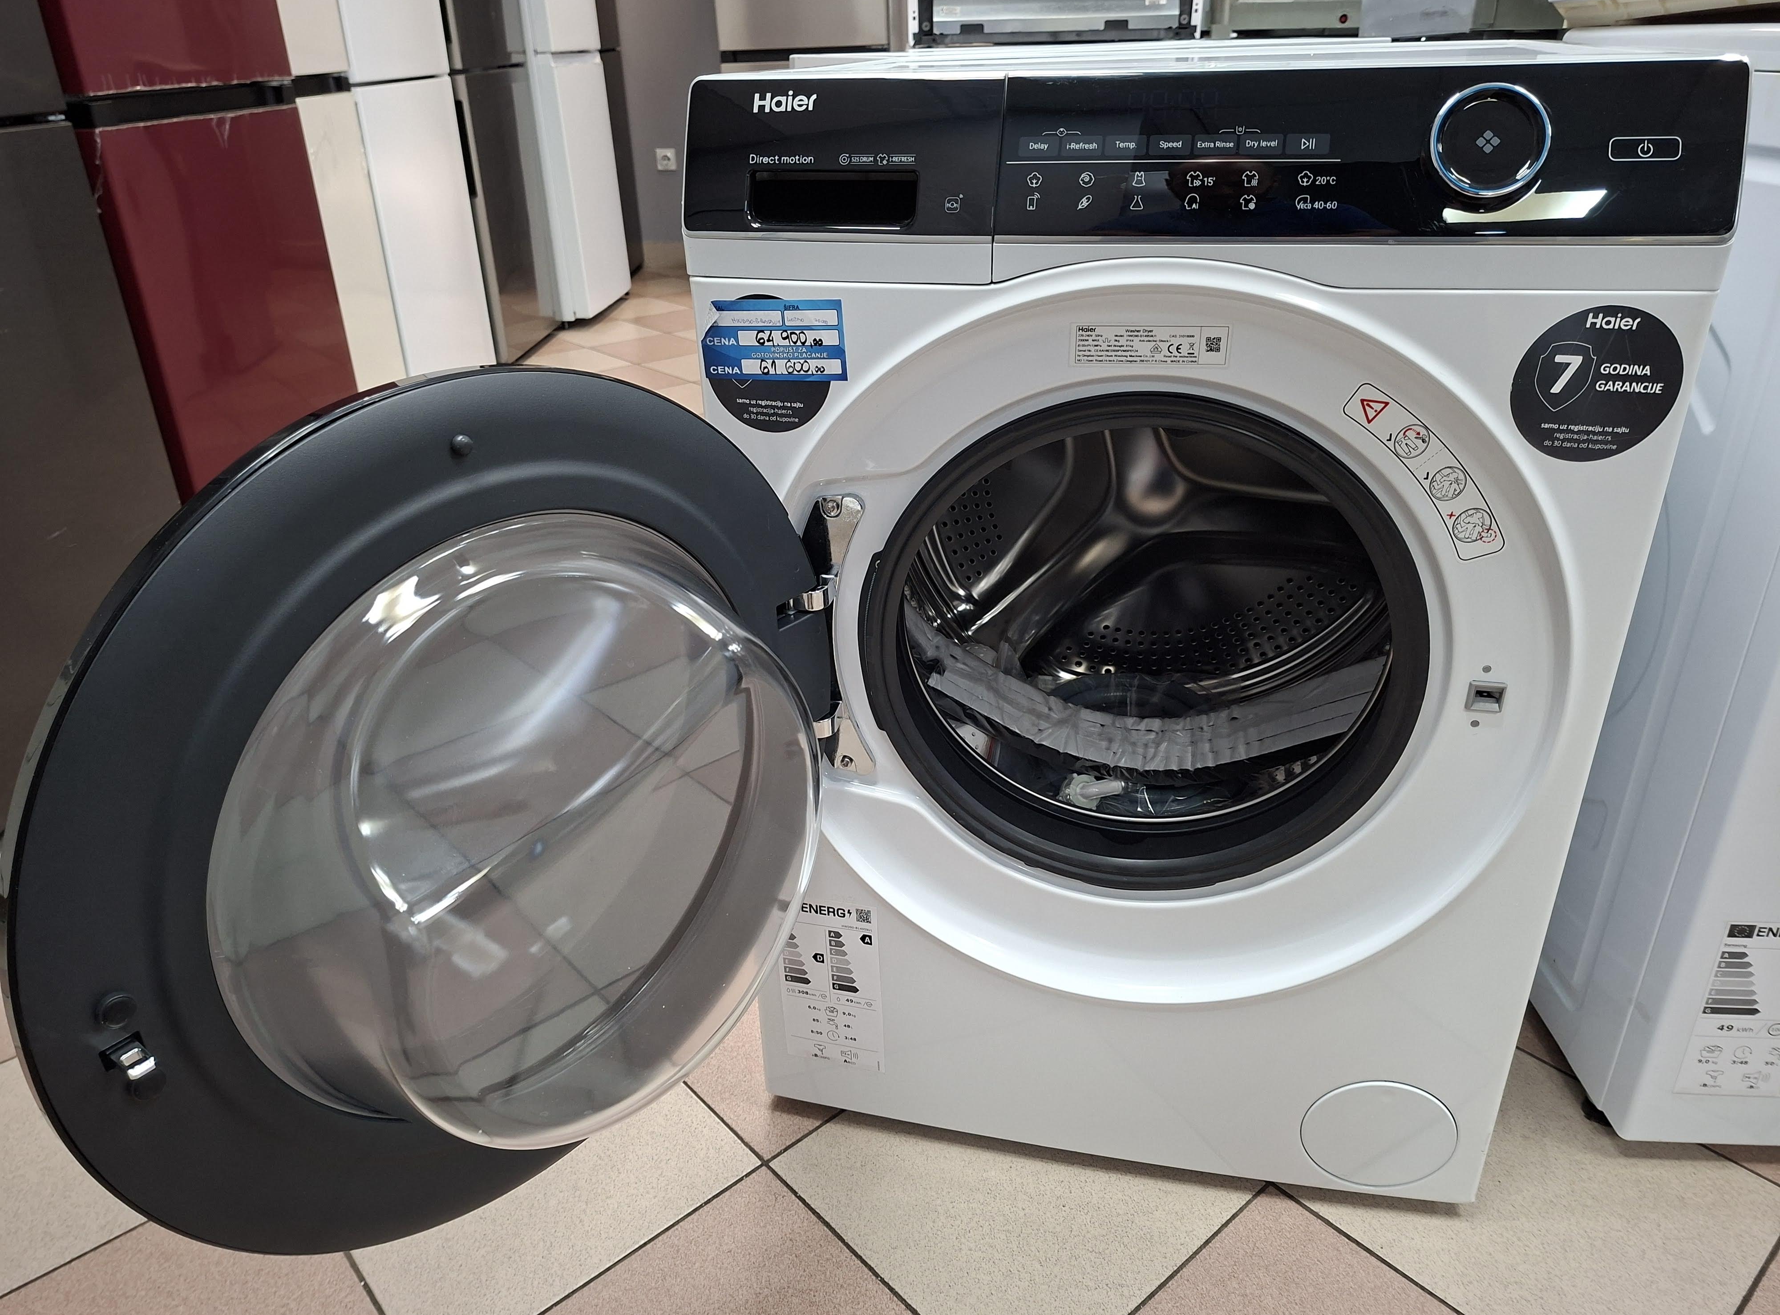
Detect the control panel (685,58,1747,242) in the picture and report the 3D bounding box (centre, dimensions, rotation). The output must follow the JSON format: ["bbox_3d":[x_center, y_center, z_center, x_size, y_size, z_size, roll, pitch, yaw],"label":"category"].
[{"bbox_3d":[0.165,-0.292,0.693,0.595,0.098,0.028,4,6,12],"label":"control panel"}]

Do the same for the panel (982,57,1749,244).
[{"bbox_3d":[0.261,-0.286,0.673,0.392,0.095,0.028,4,6,12],"label":"panel"}]

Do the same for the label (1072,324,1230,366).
[{"bbox_3d":[0.161,-0.193,0.733,0.095,0.025,0.004,4,26,12],"label":"label"}]

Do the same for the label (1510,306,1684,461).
[{"bbox_3d":[0.405,-0.156,0.679,0.089,0.089,0.004,4,26,12],"label":"label"}]

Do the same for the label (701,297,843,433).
[{"bbox_3d":[-0.076,-0.192,0.778,0.098,0.090,0.004,4,26,12],"label":"label"}]

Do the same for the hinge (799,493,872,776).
[{"bbox_3d":[-0.038,-0.011,0.863,0.047,0.218,0.036,4,26,12],"label":"hinge"}]

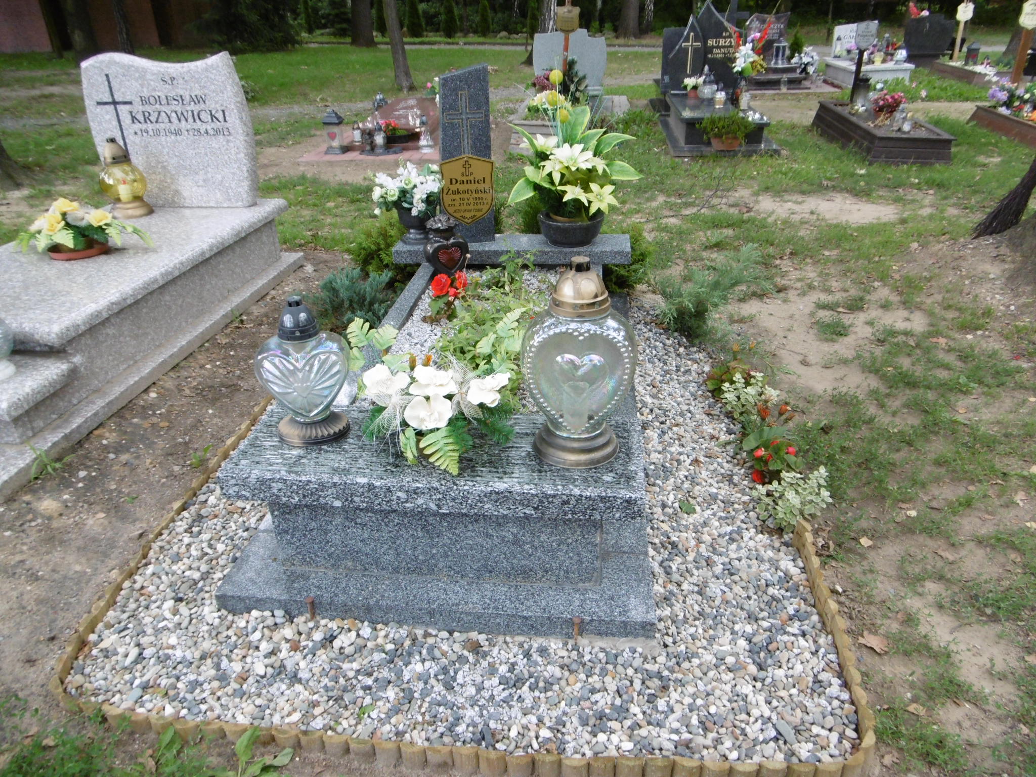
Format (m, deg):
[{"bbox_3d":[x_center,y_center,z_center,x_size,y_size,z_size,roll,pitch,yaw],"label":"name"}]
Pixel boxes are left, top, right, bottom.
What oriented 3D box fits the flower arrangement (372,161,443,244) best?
[{"bbox_3d":[-0.427,-0.744,2.886,0.269,0.317,0.250,2,29,6],"label":"flower arrangement"}]

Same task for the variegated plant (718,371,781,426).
[{"bbox_3d":[0.716,0.033,2.220,0.175,0.150,0.165,2,29,6],"label":"variegated plant"}]

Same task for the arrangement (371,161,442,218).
[{"bbox_3d":[-0.429,-0.782,2.865,0.269,0.197,0.230,2,29,6],"label":"arrangement"}]

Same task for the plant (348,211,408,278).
[{"bbox_3d":[-0.637,-0.659,3.393,0.310,0.335,0.290,2,29,6],"label":"plant"}]

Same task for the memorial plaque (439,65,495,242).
[{"bbox_3d":[-0.195,-0.905,2.802,0.202,0.662,0.062,-5,29,-6],"label":"memorial plaque"}]

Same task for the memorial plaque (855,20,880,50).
[{"bbox_3d":[3.280,-3.321,6.751,0.192,0.240,0.019,5,29,11],"label":"memorial plaque"}]

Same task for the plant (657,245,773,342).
[{"bbox_3d":[0.793,-0.401,2.962,0.422,0.259,0.384,2,29,6],"label":"plant"}]

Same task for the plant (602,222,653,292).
[{"bbox_3d":[0.484,-0.576,3.200,0.250,0.326,0.250,2,29,6],"label":"plant"}]

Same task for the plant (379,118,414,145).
[{"bbox_3d":[-1.085,-2.297,6.463,0.288,0.192,0.230,2,29,6],"label":"plant"}]

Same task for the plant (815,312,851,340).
[{"bbox_3d":[1.260,-0.249,2.879,0.140,0.080,0.135,2,29,6],"label":"plant"}]

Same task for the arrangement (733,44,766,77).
[{"bbox_3d":[2.049,-2.899,6.360,0.250,0.259,0.211,2,29,6],"label":"arrangement"}]

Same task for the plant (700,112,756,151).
[{"bbox_3d":[1.703,-2.089,5.835,0.440,0.290,0.360,2,29,6],"label":"plant"}]

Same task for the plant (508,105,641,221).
[{"bbox_3d":[0.217,-0.865,2.741,0.480,0.403,0.365,2,29,6],"label":"plant"}]

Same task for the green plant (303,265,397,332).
[{"bbox_3d":[-0.679,-0.356,2.933,0.370,0.250,0.320,2,29,6],"label":"green plant"}]

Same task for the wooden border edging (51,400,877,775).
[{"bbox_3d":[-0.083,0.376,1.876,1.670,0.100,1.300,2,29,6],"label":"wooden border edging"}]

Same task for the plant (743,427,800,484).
[{"bbox_3d":[0.702,0.188,1.998,0.165,0.150,0.150,2,29,6],"label":"plant"}]

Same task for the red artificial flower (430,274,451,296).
[{"bbox_3d":[-0.265,-0.354,2.464,0.072,0.075,0.065,2,29,6],"label":"red artificial flower"}]

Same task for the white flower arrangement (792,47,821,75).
[{"bbox_3d":[3.829,-4.334,9.553,0.360,0.370,0.320,2,29,6],"label":"white flower arrangement"}]

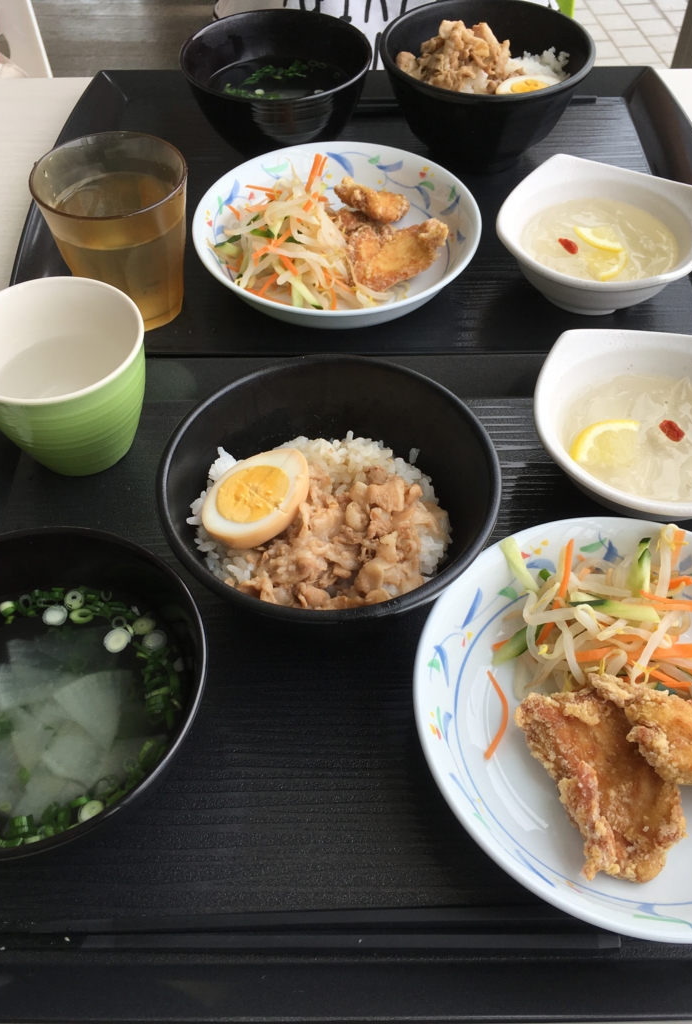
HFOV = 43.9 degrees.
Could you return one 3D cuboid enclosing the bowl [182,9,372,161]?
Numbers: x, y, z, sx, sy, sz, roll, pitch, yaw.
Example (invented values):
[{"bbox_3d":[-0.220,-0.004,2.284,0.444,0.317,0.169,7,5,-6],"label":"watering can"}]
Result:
[{"bbox_3d":[-0.046,-0.284,0.596,0.127,0.068,0.127,0,53,0],"label":"bowl"}]

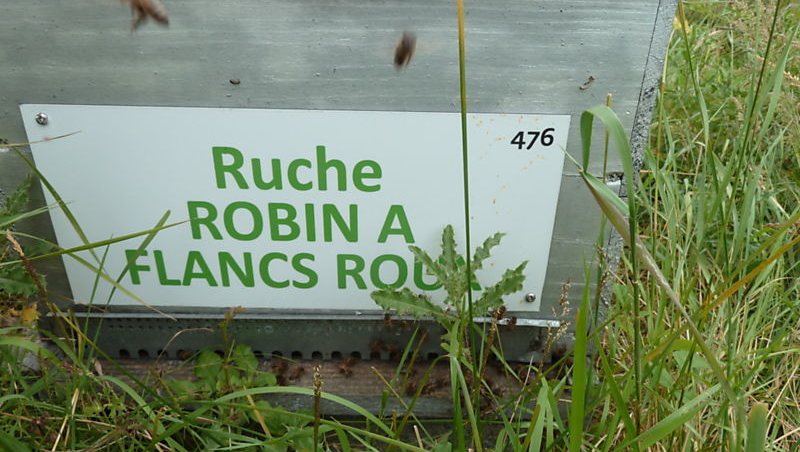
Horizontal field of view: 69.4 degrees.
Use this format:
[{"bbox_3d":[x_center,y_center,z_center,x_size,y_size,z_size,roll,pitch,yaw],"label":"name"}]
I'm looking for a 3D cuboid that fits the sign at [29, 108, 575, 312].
[{"bbox_3d":[-0.066,-0.006,0.396,0.345,0.149,0.004,1,27,-1],"label":"sign"}]

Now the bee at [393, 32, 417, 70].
[{"bbox_3d":[0.002,-0.083,0.270,0.007,0.006,0.015,12,67,20],"label":"bee"}]

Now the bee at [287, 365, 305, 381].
[{"bbox_3d":[-0.079,0.110,0.435,0.007,0.005,0.013,25,35,39],"label":"bee"}]

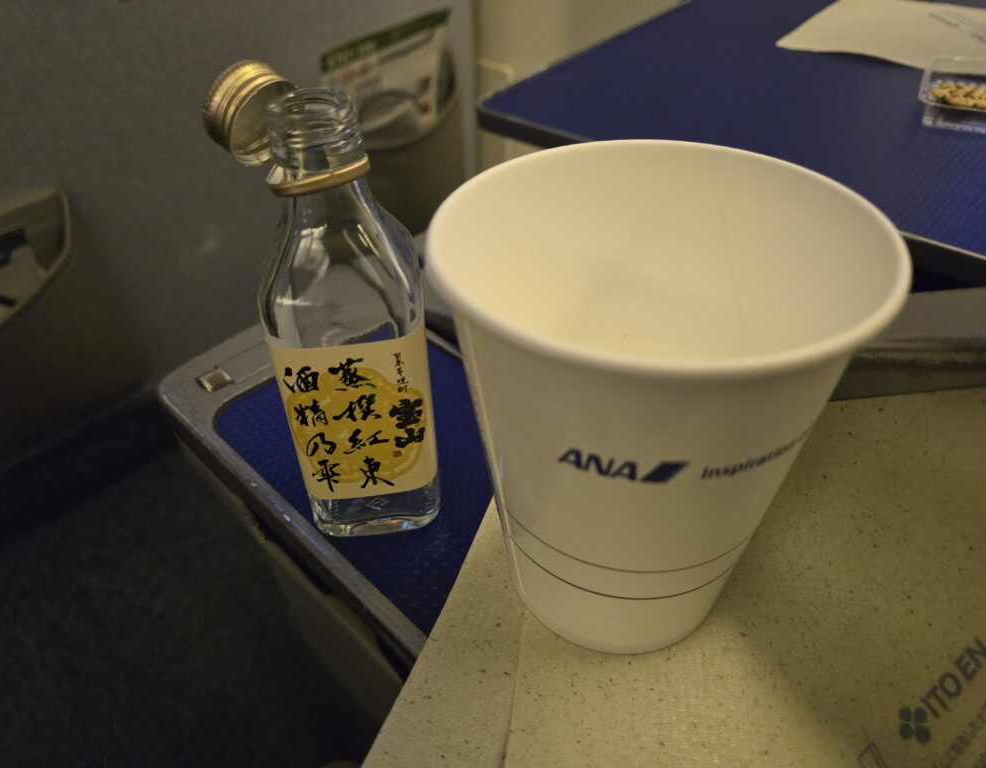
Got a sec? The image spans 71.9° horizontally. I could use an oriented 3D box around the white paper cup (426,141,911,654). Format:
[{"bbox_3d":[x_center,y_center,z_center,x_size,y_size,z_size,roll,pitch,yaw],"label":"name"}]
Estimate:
[{"bbox_3d":[0.029,0.009,0.142,0.076,0.092,0.076,-2,40,1],"label":"white paper cup"}]

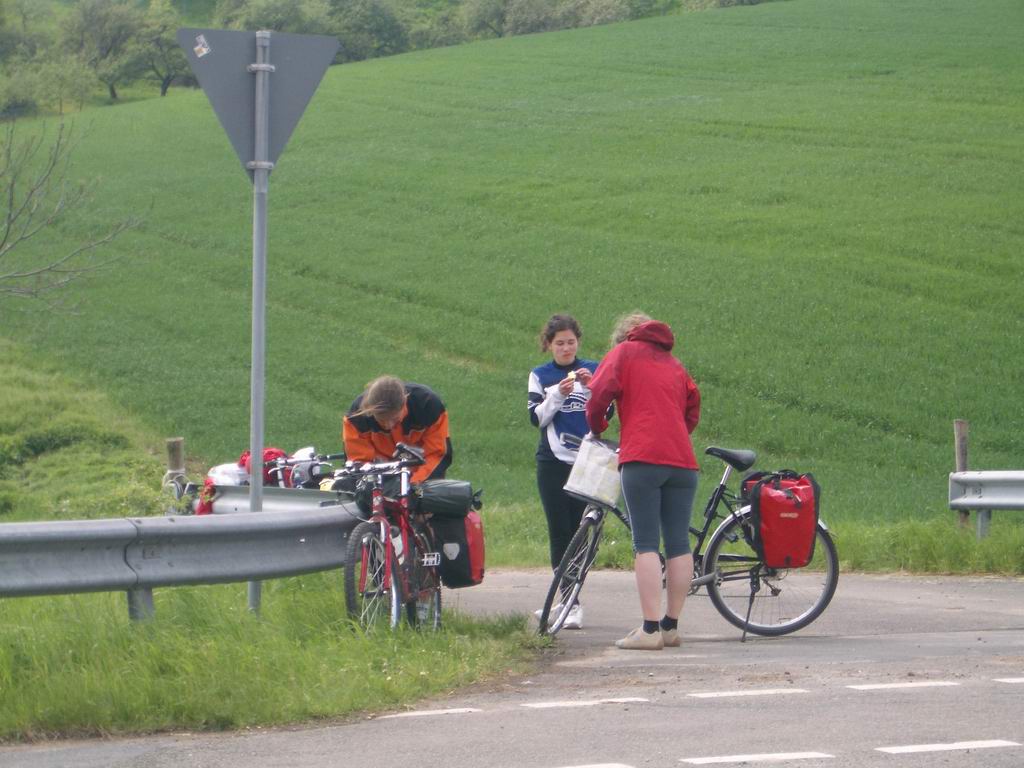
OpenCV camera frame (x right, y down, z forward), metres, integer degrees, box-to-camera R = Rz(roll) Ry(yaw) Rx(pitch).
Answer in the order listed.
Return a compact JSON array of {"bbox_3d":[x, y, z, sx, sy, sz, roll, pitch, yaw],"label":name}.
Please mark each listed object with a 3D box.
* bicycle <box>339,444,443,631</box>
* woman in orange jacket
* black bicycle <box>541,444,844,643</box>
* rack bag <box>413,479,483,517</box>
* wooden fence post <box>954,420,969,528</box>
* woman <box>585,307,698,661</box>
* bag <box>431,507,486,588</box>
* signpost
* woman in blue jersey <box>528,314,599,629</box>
[{"bbox_3d":[-0.548,0.819,15.000,0.550,1.050,1.700,0,-1,14],"label":"bicycle"},{"bbox_3d":[-0.590,0.657,16.000,0.580,1.400,0.700,0,-1,2],"label":"woman in orange jacket"},{"bbox_3d":[0.920,0.801,16.200,1.570,1.030,0.620,0,-1,-2],"label":"black bicycle"},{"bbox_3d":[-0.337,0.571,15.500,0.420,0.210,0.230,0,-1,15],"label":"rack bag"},{"bbox_3d":[3.825,0.854,26.400,0.110,1.080,0.110,-1,-1,0],"label":"wooden fence post"},{"bbox_3d":[0.660,0.490,15.600,0.540,1.690,0.480,1,-1,-25],"label":"woman"},{"bbox_3d":[-0.267,0.816,15.500,0.190,0.420,0.300,0,-1,15],"label":"bag"},{"bbox_3d":[-1.232,-0.231,15.100,0.850,2.970,0.100,1,-1,-23],"label":"signpost"},{"bbox_3d":[0.311,0.473,16.800,0.450,1.690,0.400,0,-1,-6],"label":"woman in blue jersey"}]

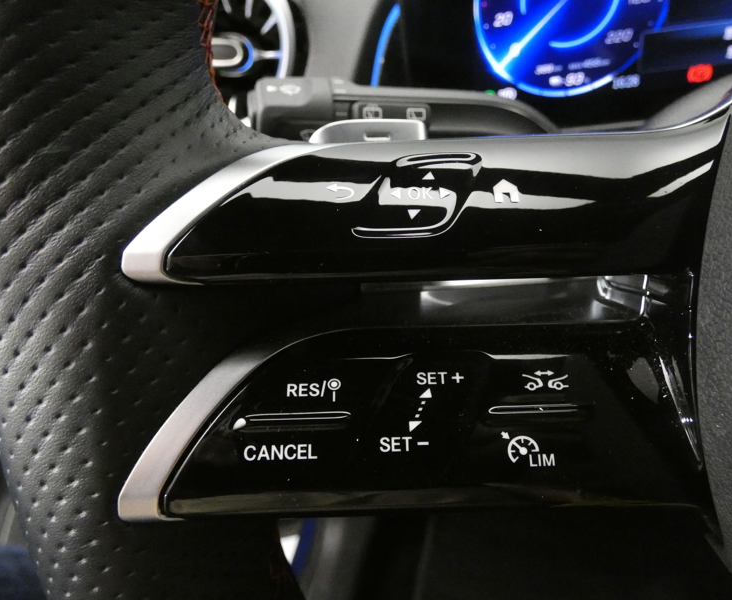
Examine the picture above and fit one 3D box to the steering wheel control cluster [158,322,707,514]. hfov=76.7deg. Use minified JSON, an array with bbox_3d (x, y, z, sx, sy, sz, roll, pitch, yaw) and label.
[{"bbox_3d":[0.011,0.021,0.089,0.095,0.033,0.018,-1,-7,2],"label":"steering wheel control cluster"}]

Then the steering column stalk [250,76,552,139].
[{"bbox_3d":[0.011,-0.062,0.165,0.102,0.026,0.027,1,-7,3],"label":"steering column stalk"}]

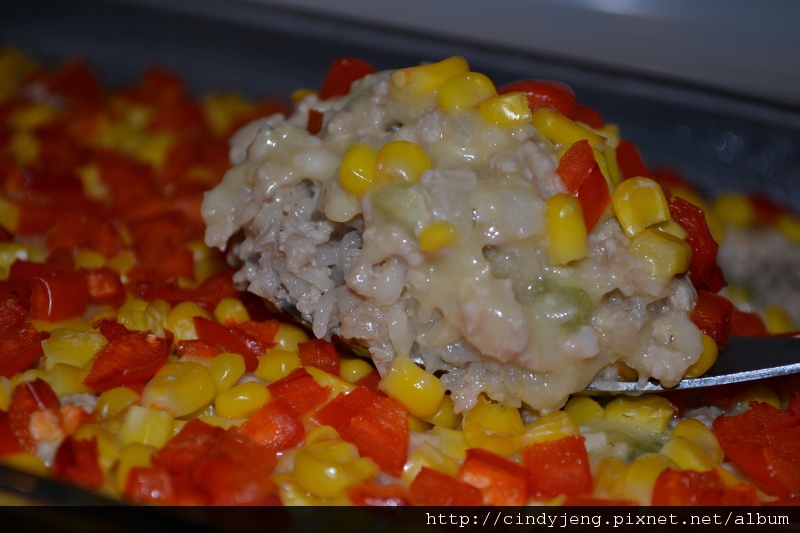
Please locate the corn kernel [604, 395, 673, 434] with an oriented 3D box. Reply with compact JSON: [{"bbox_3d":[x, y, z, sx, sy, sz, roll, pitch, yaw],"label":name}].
[{"bbox_3d":[0.037,0.023,0.261,0.011,0.006,0.007,7,27,-4],"label":"corn kernel"}]

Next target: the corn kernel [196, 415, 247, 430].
[{"bbox_3d":[-0.026,0.025,0.245,0.008,0.005,0.007,-5,26,-10],"label":"corn kernel"}]

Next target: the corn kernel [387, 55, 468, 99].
[{"bbox_3d":[0.004,-0.029,0.262,0.012,0.005,0.007,-18,22,-9],"label":"corn kernel"}]

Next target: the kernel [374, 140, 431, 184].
[{"bbox_3d":[0.000,-0.015,0.252,0.009,0.009,0.006,4,51,-5],"label":"kernel"}]

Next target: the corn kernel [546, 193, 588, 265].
[{"bbox_3d":[0.025,-0.006,0.249,0.006,0.011,0.007,-6,-9,14],"label":"corn kernel"}]

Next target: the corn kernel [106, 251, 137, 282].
[{"bbox_3d":[-0.049,0.000,0.291,0.006,0.005,0.006,0,26,0],"label":"corn kernel"}]

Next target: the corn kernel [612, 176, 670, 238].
[{"bbox_3d":[0.037,-0.009,0.254,0.009,0.005,0.009,-10,71,-21],"label":"corn kernel"}]

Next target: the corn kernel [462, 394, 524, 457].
[{"bbox_3d":[0.014,0.023,0.244,0.009,0.006,0.009,0,56,0],"label":"corn kernel"}]

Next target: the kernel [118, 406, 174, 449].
[{"bbox_3d":[-0.037,0.024,0.244,0.007,0.006,0.006,-3,32,-5],"label":"kernel"}]

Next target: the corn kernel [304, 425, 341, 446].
[{"bbox_3d":[-0.011,0.026,0.238,0.006,0.007,0.007,0,26,0],"label":"corn kernel"}]

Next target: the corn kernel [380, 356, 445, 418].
[{"bbox_3d":[0.002,0.018,0.248,0.010,0.006,0.007,35,27,14],"label":"corn kernel"}]

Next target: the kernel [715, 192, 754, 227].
[{"bbox_3d":[0.066,-0.011,0.328,0.008,0.006,0.007,0,27,0],"label":"kernel"}]

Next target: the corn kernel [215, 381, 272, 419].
[{"bbox_3d":[-0.023,0.020,0.249,0.008,0.005,0.006,-17,38,-7],"label":"corn kernel"}]

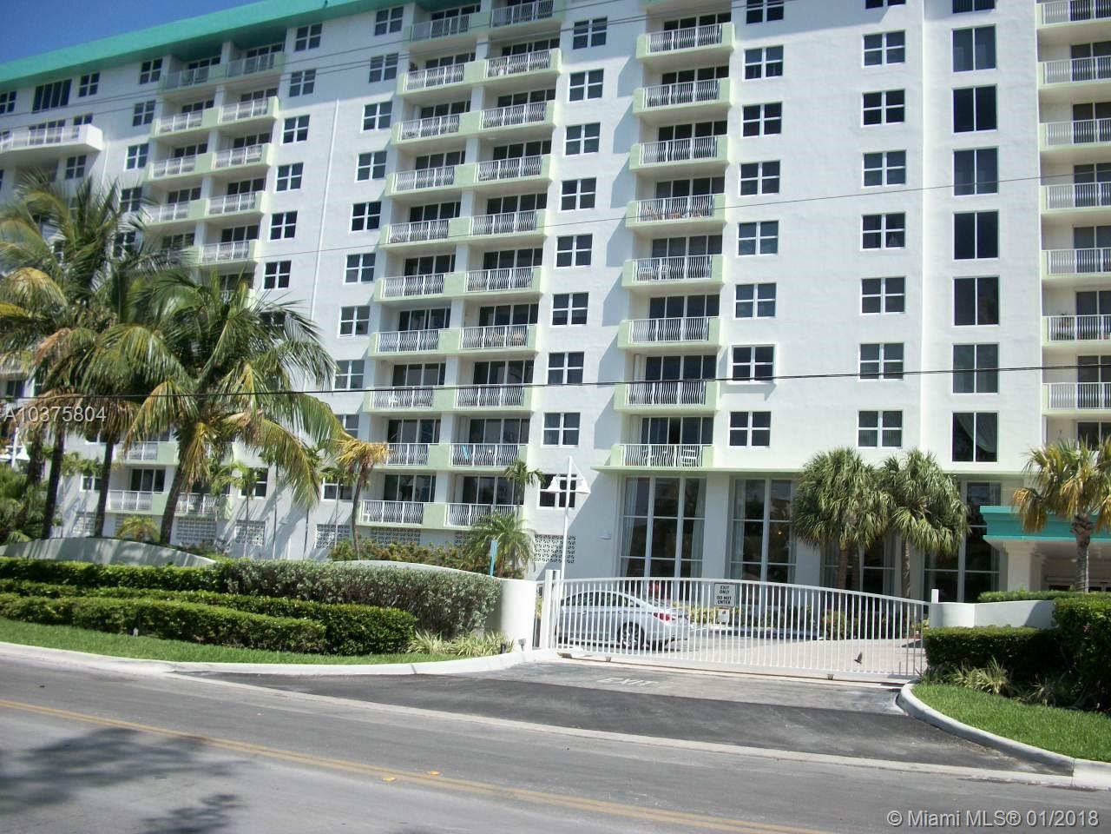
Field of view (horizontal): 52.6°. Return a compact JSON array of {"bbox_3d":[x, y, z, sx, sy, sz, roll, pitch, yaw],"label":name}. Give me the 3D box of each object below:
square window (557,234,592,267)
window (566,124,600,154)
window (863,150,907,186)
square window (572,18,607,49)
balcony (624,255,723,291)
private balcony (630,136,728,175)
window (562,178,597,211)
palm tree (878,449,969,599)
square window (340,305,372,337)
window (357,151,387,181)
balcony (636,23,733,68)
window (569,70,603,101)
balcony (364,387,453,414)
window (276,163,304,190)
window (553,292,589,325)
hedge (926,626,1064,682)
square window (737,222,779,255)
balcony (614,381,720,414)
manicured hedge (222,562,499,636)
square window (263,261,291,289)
[{"bbox_3d":[0.862,-7.507,51.238,1.760,1.480,0.140,0,-10,26],"label":"square window"},{"bbox_3d":[1.260,-12.623,51.232,1.680,1.420,0.150,0,-10,26],"label":"window"},{"bbox_3d":[13.357,-10.052,45.665,1.760,1.480,0.140,0,-10,26],"label":"window"},{"bbox_3d":[1.623,-17.767,52.289,1.670,1.390,0.150,0,-10,25],"label":"square window"},{"bbox_3d":[5.179,-6.096,48.225,4.500,1.210,1.000,0,-10,25],"label":"balcony"},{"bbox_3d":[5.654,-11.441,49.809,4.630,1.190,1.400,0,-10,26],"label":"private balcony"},{"bbox_3d":[1.066,-10.017,50.911,1.670,1.390,0.150,0,-10,25],"label":"window"},{"bbox_3d":[12.506,4.467,38.400,3.150,6.800,3.150,0,-10,26],"label":"palm tree"},{"bbox_3d":[-9.794,-4.683,55.043,1.670,1.390,0.150,0,-10,25],"label":"square window"},{"bbox_3d":[-9.210,-12.561,56.361,1.680,1.420,0.150,0,-10,26],"label":"window"},{"bbox_3d":[5.873,-16.495,50.048,4.500,1.200,1.000,0,-10,25],"label":"balcony"},{"bbox_3d":[1.439,-15.207,51.816,1.670,1.390,0.150,0,-10,25],"label":"window"},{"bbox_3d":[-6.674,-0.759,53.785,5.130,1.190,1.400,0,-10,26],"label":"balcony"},{"bbox_3d":[-14.122,-12.676,59.726,1.760,1.480,0.140,0,-10,26],"label":"window"},{"bbox_3d":[0.672,-4.834,50.824,1.760,1.480,0.140,0,-10,26],"label":"window"},{"bbox_3d":[9.158,4.932,23.400,2.900,1.150,1.100,1,-9,17],"label":"hedge"},{"bbox_3d":[8.466,-7.388,46.863,1.670,1.390,0.150,0,-10,25],"label":"square window"},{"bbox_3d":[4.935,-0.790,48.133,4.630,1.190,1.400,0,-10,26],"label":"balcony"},{"bbox_3d":[-4.965,4.486,28.000,7.200,1.570,1.300,1,-9,17],"label":"manicured hedge"},{"bbox_3d":[-14.553,-7.401,58.864,1.760,1.480,0.140,0,-10,26],"label":"square window"}]

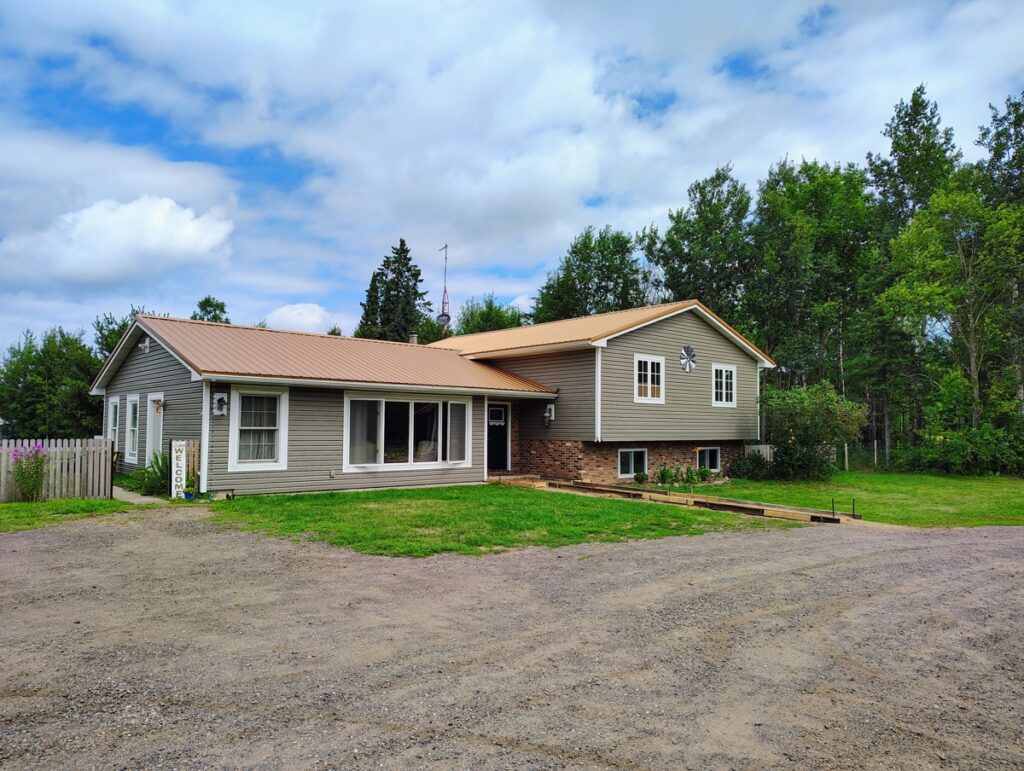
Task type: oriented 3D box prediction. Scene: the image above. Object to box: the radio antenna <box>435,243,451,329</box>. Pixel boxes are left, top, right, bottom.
[{"bbox_3d":[-3.285,-1.651,33.668,0.750,10.397,0.700,1,-4,-6],"label":"radio antenna"}]

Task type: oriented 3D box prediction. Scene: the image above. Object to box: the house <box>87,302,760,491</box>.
[{"bbox_3d":[-1.866,0.118,24.332,20.130,5.702,12.606,4,-5,-43],"label":"house"}]

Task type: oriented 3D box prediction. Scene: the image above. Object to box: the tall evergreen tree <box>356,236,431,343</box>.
[{"bbox_3d":[-7.416,-2.550,44.567,6.200,13.534,6.200,1,-4,-10],"label":"tall evergreen tree"}]

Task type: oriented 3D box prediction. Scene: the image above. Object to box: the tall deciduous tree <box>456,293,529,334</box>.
[{"bbox_3d":[-1.536,-0.979,51.636,6.500,11.377,6.500,0,-4,-2],"label":"tall deciduous tree"}]

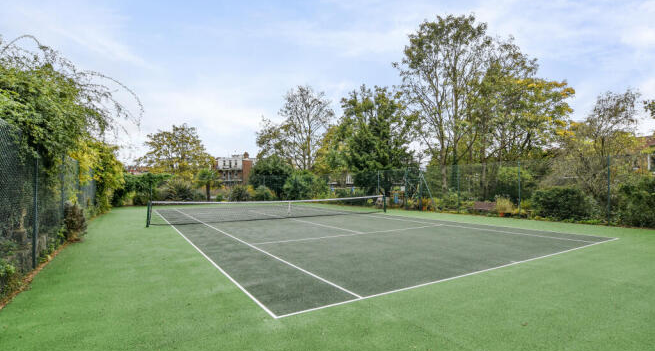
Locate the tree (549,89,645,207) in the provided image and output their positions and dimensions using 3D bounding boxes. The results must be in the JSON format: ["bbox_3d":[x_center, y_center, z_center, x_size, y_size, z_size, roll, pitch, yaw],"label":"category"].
[{"bbox_3d":[15.041,-1.253,17.300,5.144,6.888,5.000,-2,-3,41],"label":"tree"}]

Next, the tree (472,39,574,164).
[{"bbox_3d":[15.520,-4.276,24.500,7.670,12.730,7.200,-1,-2,0],"label":"tree"}]

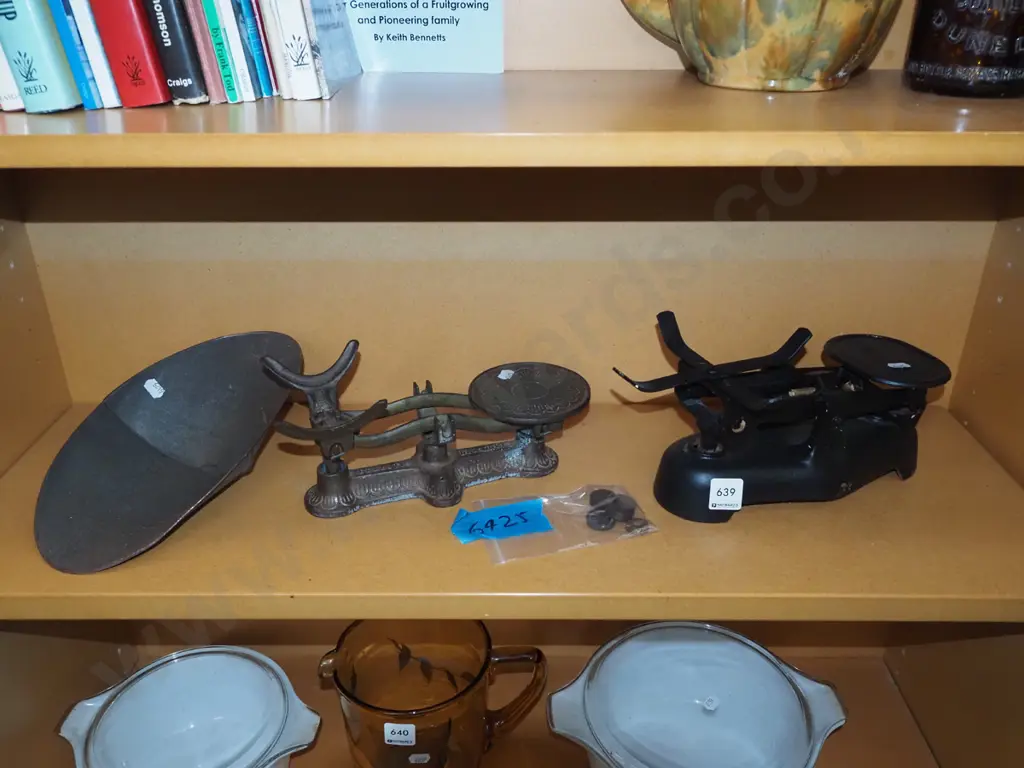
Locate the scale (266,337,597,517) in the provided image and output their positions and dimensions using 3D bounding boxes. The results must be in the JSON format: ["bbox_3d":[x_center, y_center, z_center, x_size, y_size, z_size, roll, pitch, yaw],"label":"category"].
[{"bbox_3d":[-0.059,0.026,0.690,0.267,0.126,0.114,-9,28,-17],"label":"scale"}]

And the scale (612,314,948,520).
[{"bbox_3d":[0.224,0.021,0.691,0.318,0.133,0.176,-9,28,-18],"label":"scale"}]

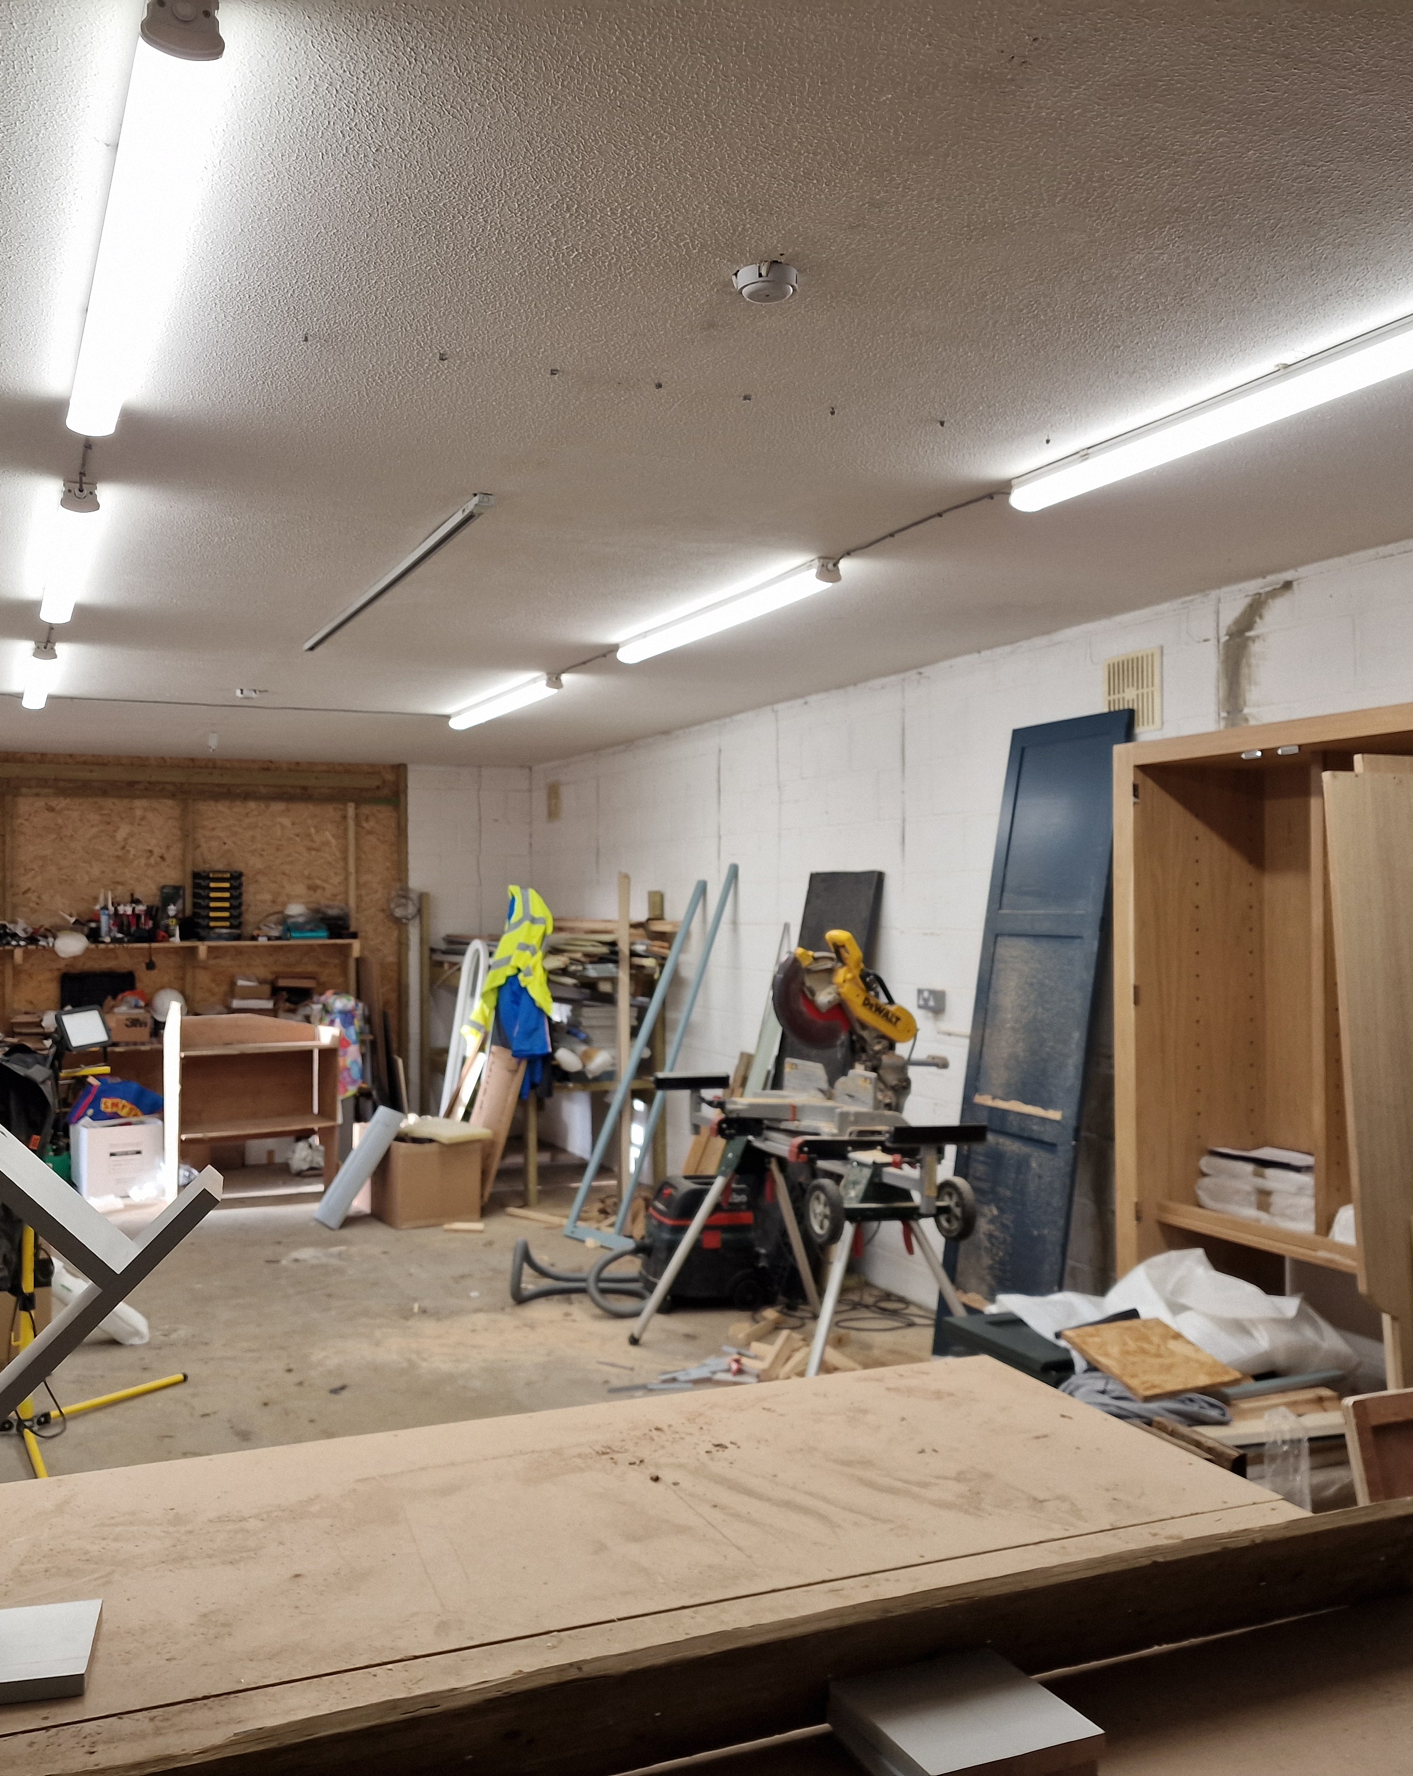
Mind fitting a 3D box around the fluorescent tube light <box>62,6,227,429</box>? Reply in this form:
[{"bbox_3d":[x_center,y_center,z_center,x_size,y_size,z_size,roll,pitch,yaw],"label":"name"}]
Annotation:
[{"bbox_3d":[-0.877,-0.915,2.368,0.092,0.078,1.524,1,-1,-25],"label":"fluorescent tube light"}]

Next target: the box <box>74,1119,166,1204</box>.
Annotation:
[{"bbox_3d":[-3.126,1.443,8.395,0.420,0.400,0.280,1,-1,-38],"label":"box"}]

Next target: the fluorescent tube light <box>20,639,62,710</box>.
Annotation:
[{"bbox_3d":[-2.711,-0.843,6.378,0.085,0.070,1.550,0,-1,-24],"label":"fluorescent tube light"}]

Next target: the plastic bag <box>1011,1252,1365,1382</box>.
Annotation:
[{"bbox_3d":[1.160,1.050,3.880,0.830,0.280,0.450,0,-1,33],"label":"plastic bag"}]

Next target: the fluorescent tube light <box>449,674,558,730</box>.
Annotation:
[{"bbox_3d":[-0.956,-0.848,7.306,0.092,0.078,1.524,1,-1,-25],"label":"fluorescent tube light"}]

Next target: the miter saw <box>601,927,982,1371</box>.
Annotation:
[{"bbox_3d":[0.356,0.881,5.404,0.919,1.490,1.810,1,-1,-25],"label":"miter saw"}]

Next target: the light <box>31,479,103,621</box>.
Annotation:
[{"bbox_3d":[-1.728,-0.867,4.249,0.085,0.070,1.550,0,-1,-24],"label":"light"}]

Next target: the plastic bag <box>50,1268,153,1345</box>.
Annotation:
[{"bbox_3d":[-2.202,1.483,5.705,0.360,0.270,0.320,1,-1,-25],"label":"plastic bag"}]

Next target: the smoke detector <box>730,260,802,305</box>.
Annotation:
[{"bbox_3d":[0.092,-0.928,2.429,0.102,0.036,0.102,0,-1,0],"label":"smoke detector"}]

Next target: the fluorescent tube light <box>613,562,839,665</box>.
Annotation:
[{"bbox_3d":[0.026,-0.871,5.100,0.092,0.078,1.524,1,-1,-25],"label":"fluorescent tube light"}]

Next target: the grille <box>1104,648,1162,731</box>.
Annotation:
[{"bbox_3d":[1.374,-0.625,5.097,0.020,0.267,0.275,0,-1,-24],"label":"grille"}]

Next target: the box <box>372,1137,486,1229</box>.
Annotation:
[{"bbox_3d":[-1.430,1.463,7.964,0.450,0.425,0.400,0,-1,-31],"label":"box"}]

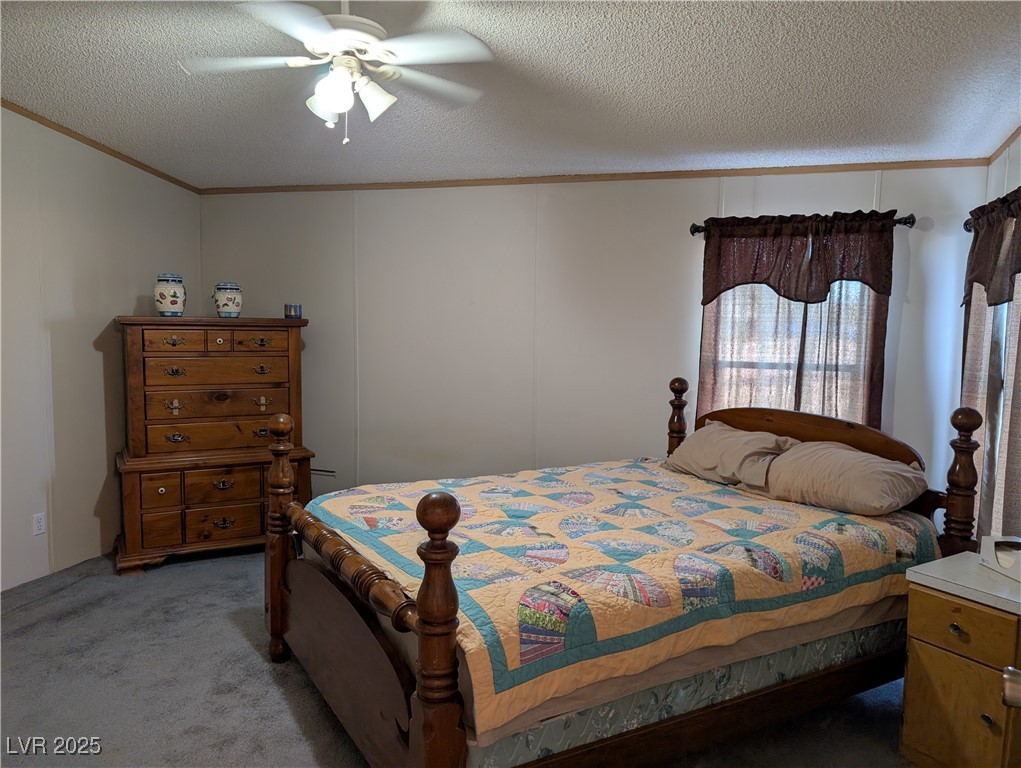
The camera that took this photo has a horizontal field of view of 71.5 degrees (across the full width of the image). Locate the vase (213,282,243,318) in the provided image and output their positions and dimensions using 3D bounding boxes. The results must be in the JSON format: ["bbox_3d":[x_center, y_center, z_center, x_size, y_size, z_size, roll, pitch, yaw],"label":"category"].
[{"bbox_3d":[-1.640,-0.484,4.123,0.159,0.212,0.152,-2,5,-32],"label":"vase"}]

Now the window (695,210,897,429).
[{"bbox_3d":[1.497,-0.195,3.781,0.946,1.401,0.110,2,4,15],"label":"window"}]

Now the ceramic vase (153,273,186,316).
[{"bbox_3d":[-1.902,-0.492,3.960,0.164,0.243,0.164,-2,5,-32],"label":"ceramic vase"}]

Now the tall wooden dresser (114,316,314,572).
[{"bbox_3d":[-1.711,0.298,4.119,1.022,1.350,0.475,-2,5,-32],"label":"tall wooden dresser"}]

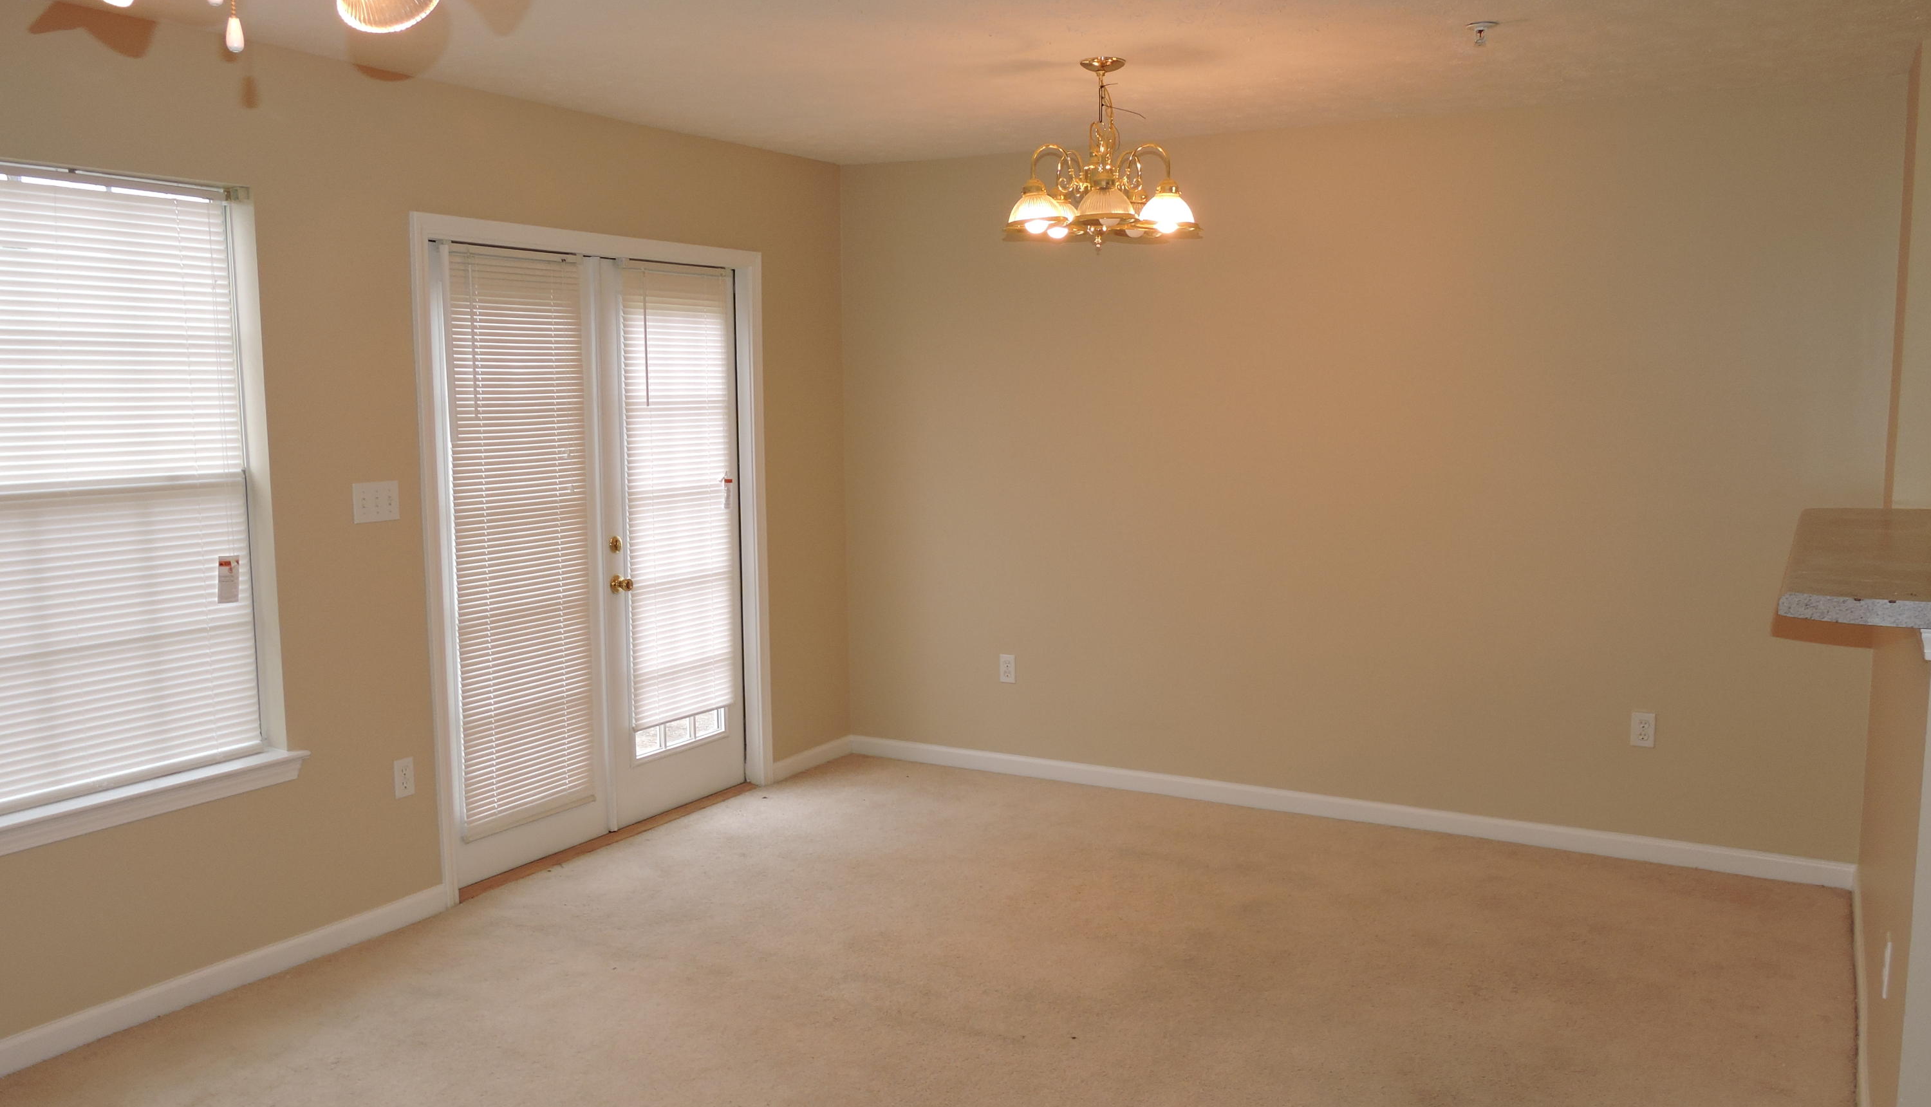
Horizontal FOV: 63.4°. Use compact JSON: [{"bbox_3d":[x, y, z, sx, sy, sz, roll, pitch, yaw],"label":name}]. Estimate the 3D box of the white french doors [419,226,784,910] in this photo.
[{"bbox_3d":[-1.248,-0.035,5.409,0.135,2.091,1.699,3,7,29],"label":"white french doors"}]

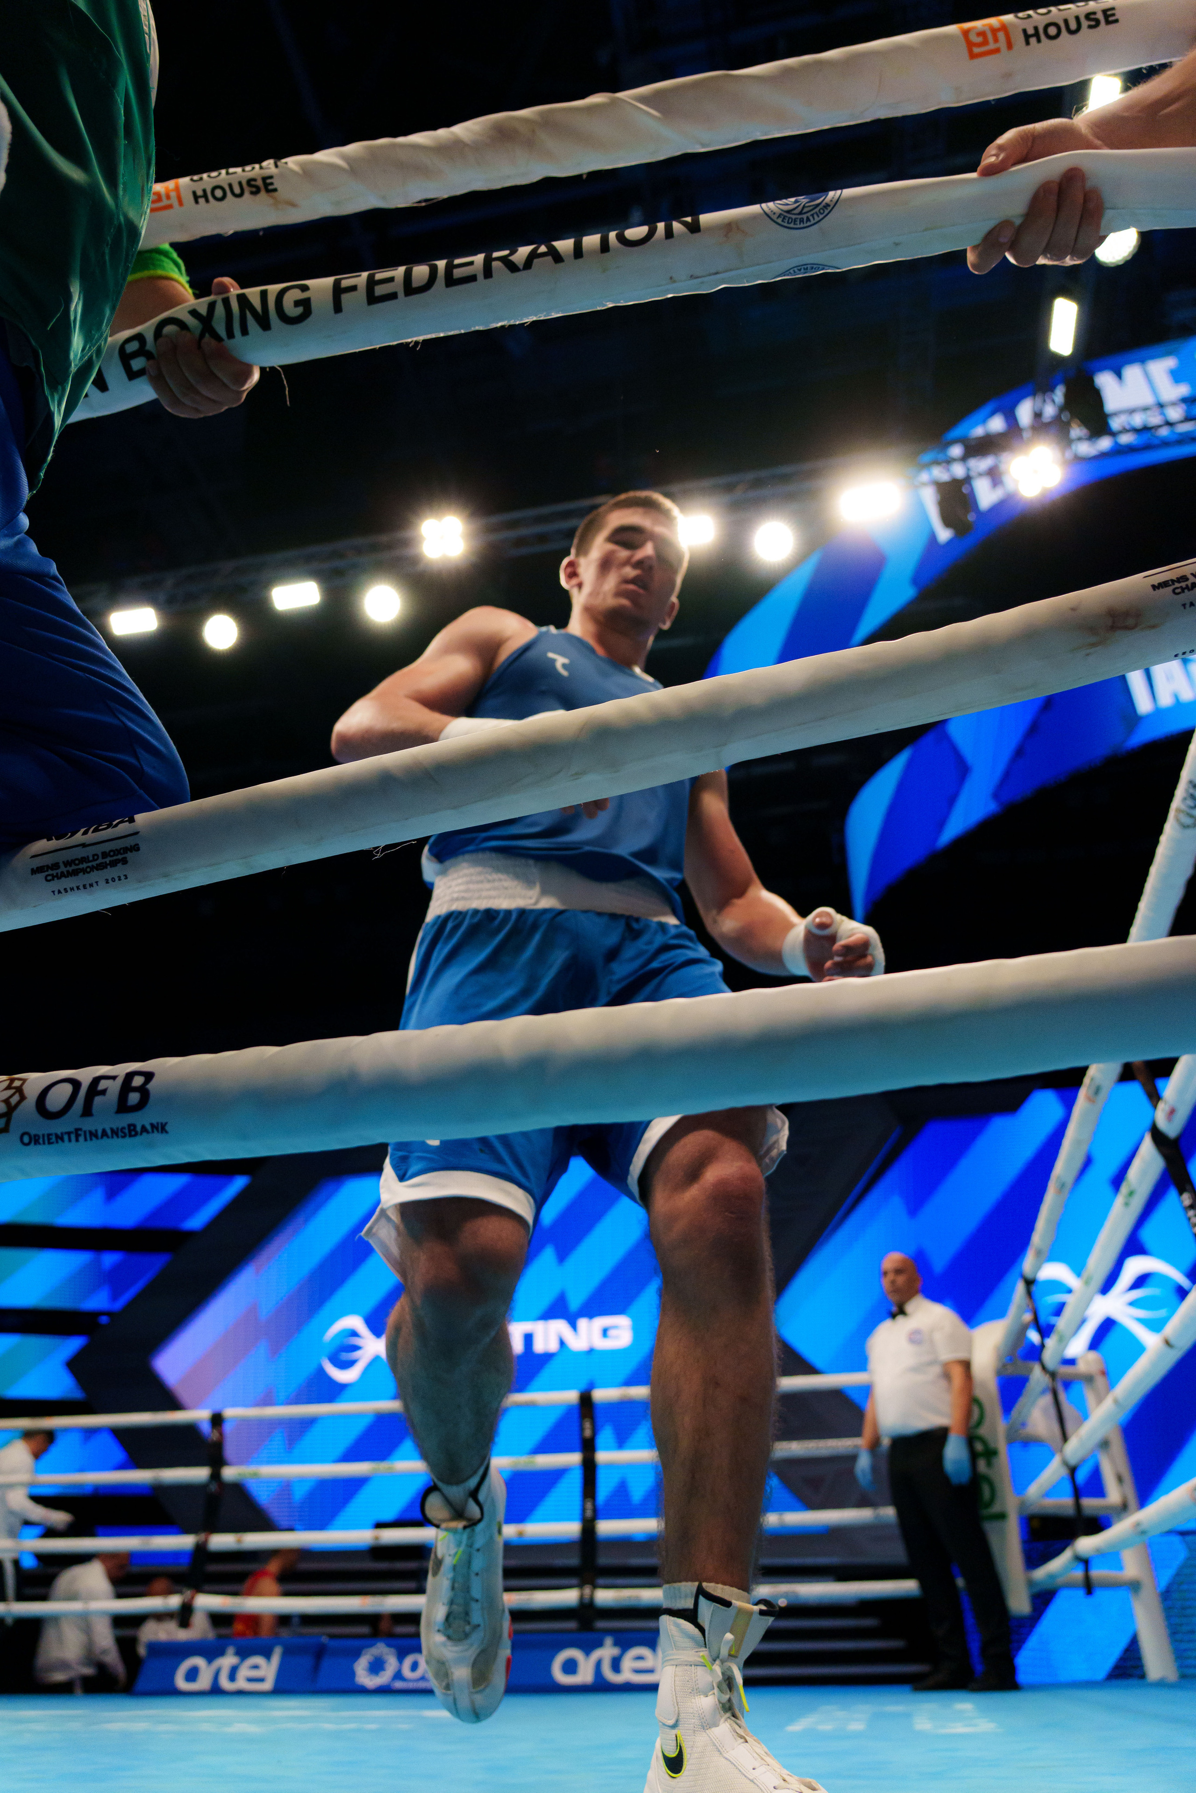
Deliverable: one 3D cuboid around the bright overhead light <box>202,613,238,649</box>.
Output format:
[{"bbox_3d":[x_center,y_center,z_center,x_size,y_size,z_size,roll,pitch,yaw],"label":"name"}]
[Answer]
[{"bbox_3d":[-4.403,-3.137,14.136,0.370,0.380,0.370,-3,-72,3],"label":"bright overhead light"}]

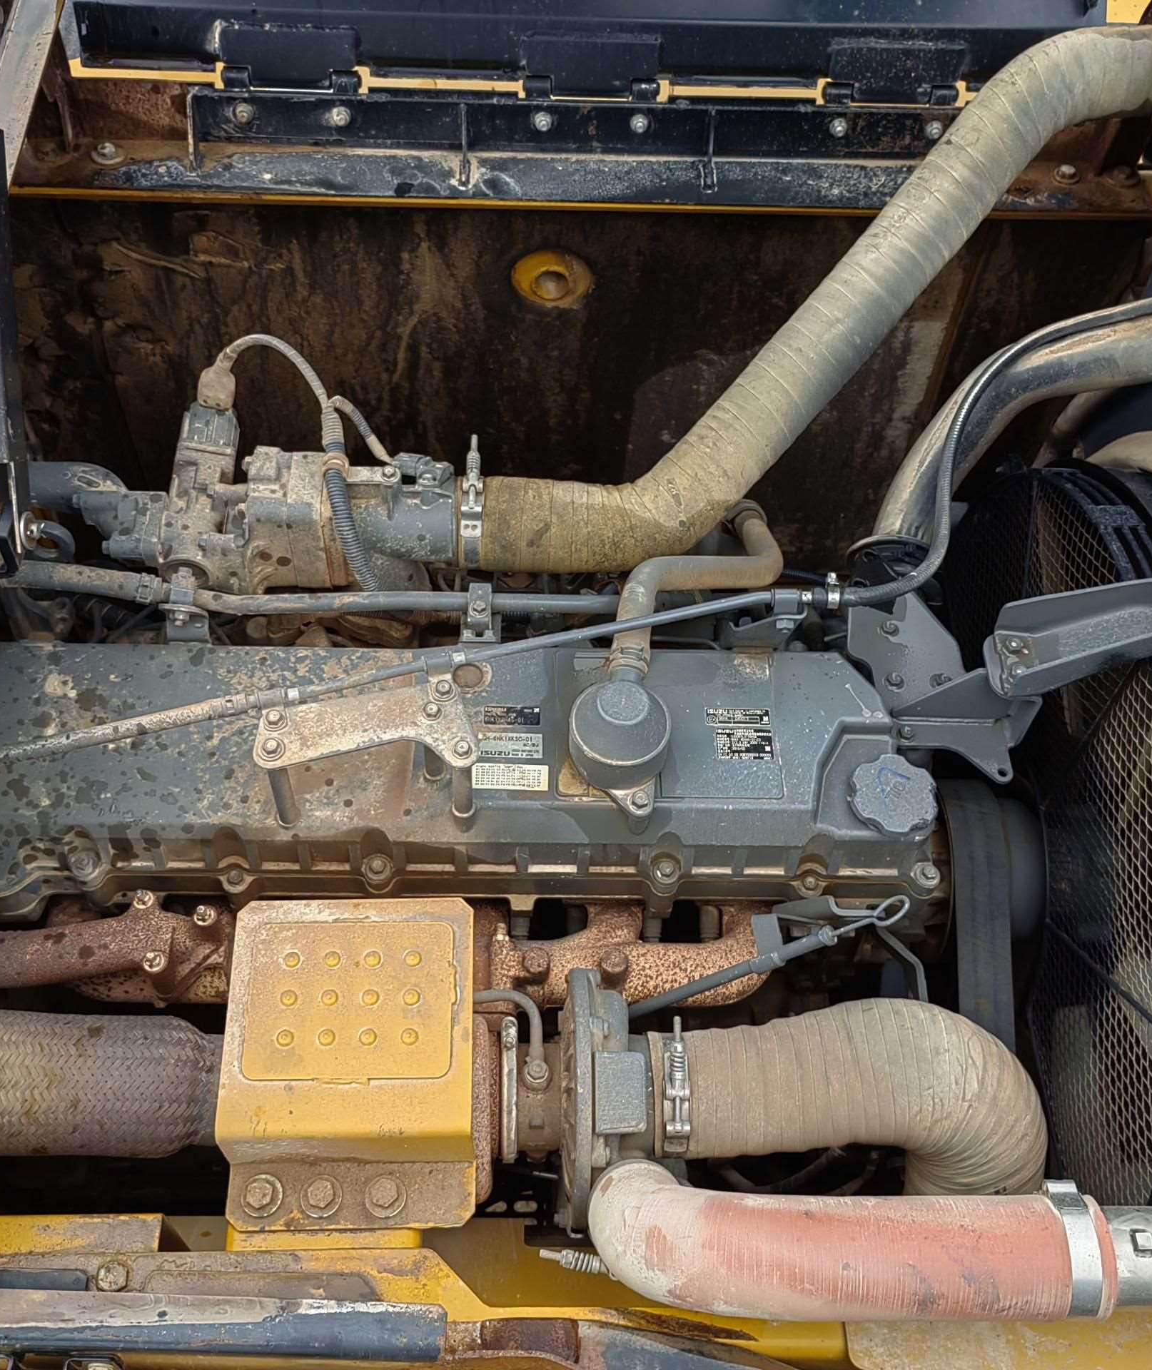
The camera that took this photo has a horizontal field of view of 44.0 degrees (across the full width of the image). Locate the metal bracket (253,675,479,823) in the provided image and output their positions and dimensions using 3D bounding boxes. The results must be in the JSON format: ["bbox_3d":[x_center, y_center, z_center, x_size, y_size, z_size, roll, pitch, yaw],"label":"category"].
[{"bbox_3d":[-0.192,0.064,1.311,0.198,0.122,0.098,0,55,0],"label":"metal bracket"}]

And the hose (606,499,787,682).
[{"bbox_3d":[0.115,-0.098,1.350,0.174,0.083,0.217,0,59,-3],"label":"hose"}]

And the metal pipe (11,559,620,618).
[{"bbox_3d":[-0.252,-0.092,1.388,0.577,0.050,0.045,0,59,-3],"label":"metal pipe"}]

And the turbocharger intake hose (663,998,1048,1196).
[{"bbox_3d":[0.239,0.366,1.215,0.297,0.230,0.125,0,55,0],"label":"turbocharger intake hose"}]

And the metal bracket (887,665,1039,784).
[{"bbox_3d":[0.376,0.034,1.381,0.143,0.100,0.095,0,55,0],"label":"metal bracket"}]

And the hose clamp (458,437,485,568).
[{"bbox_3d":[-0.108,-0.172,1.447,0.022,0.108,0.112,0,59,-3],"label":"hose clamp"}]

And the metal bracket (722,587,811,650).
[{"bbox_3d":[0.184,-0.065,1.397,0.086,0.062,0.040,0,55,0],"label":"metal bracket"}]

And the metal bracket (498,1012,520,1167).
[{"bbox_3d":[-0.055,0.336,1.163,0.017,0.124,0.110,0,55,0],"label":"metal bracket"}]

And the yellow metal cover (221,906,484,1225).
[{"bbox_3d":[-0.192,0.322,1.218,0.209,0.095,0.262,0,59,-3],"label":"yellow metal cover"}]

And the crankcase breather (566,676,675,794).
[{"bbox_3d":[0.041,0.042,1.310,0.092,0.074,0.094,0,55,0],"label":"crankcase breather"}]

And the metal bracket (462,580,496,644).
[{"bbox_3d":[-0.094,-0.071,1.395,0.034,0.055,0.042,0,59,-3],"label":"metal bracket"}]

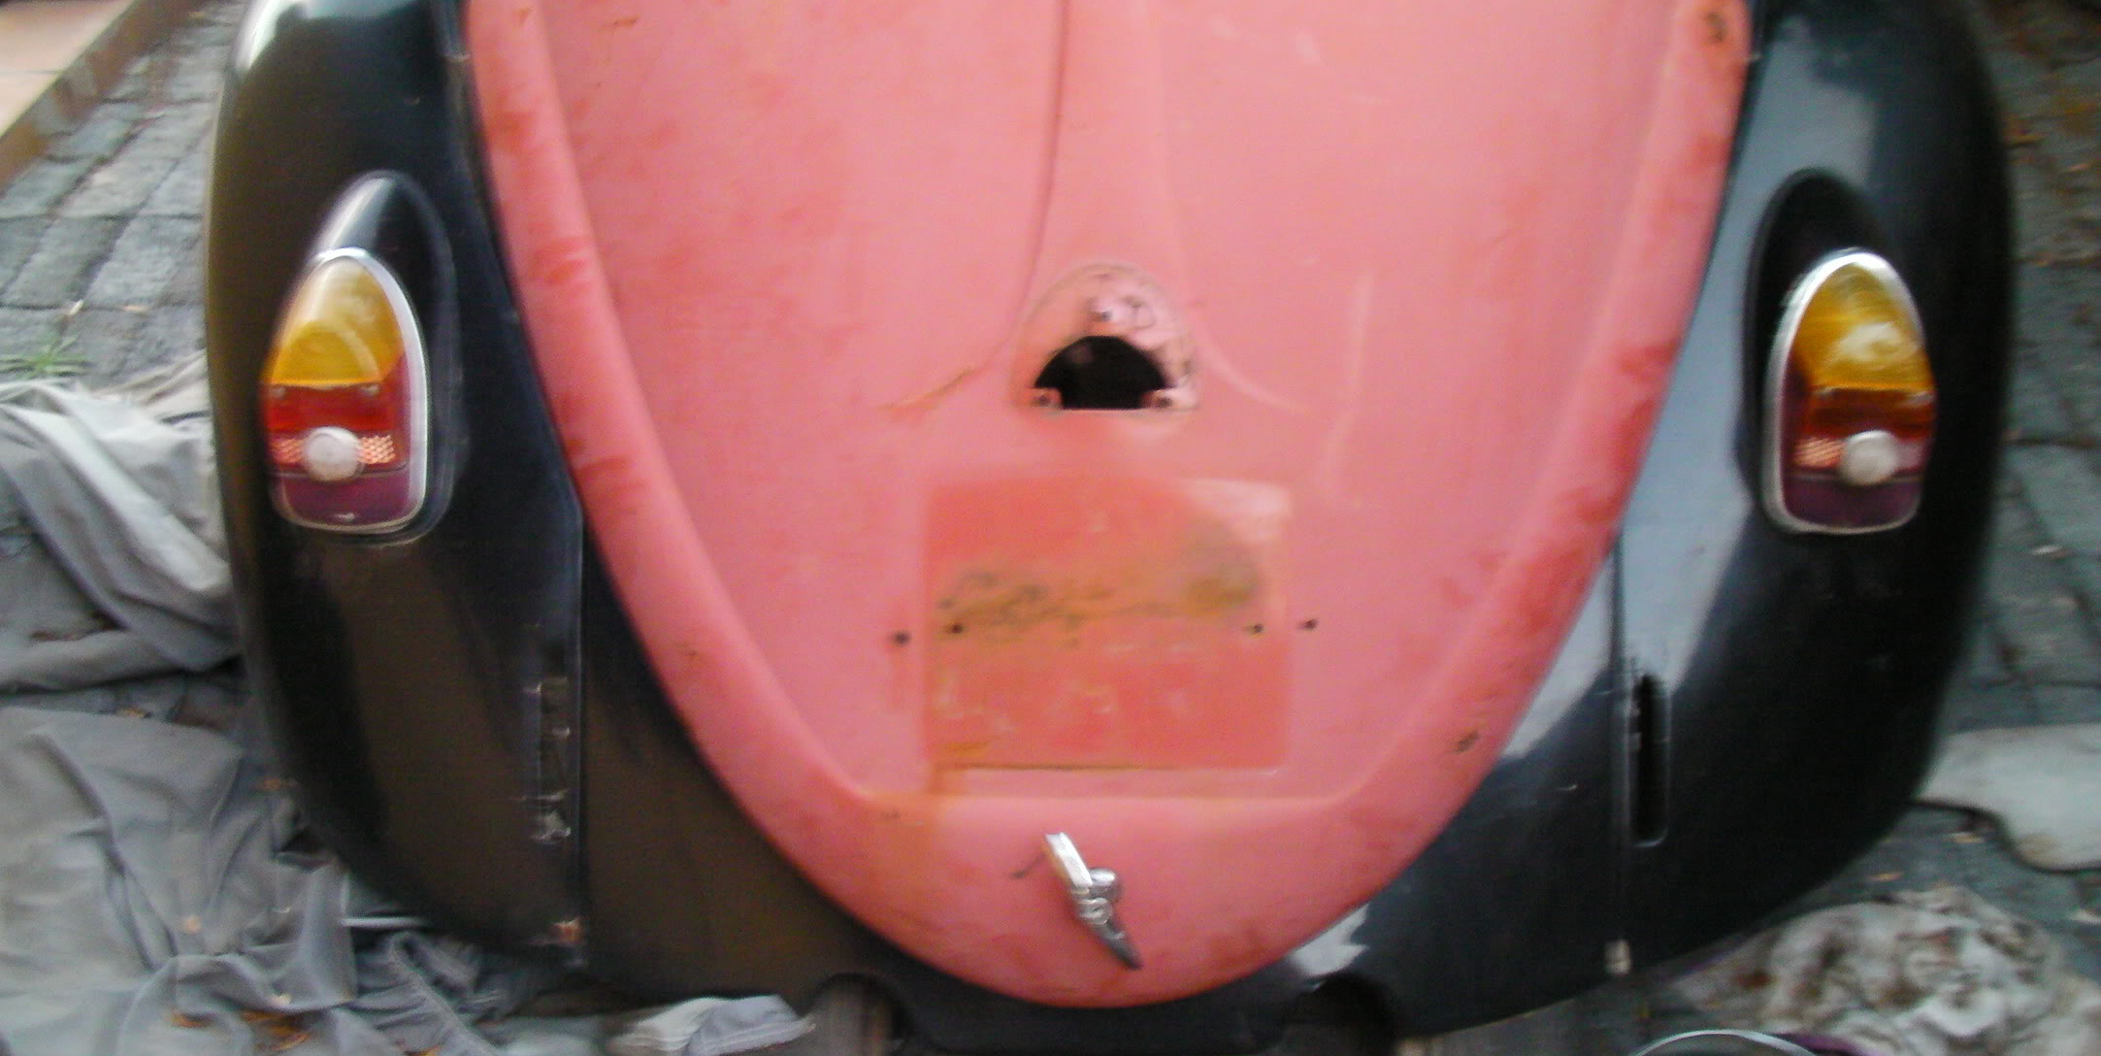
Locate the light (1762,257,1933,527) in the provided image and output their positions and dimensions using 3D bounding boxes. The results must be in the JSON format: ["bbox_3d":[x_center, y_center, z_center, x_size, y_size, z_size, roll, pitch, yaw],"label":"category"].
[{"bbox_3d":[0.529,-0.092,1.535,0.106,0.190,0.050,-2,20,-2],"label":"light"}]

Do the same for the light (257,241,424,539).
[{"bbox_3d":[-0.466,-0.092,1.535,0.106,0.190,0.050,3,20,4],"label":"light"}]

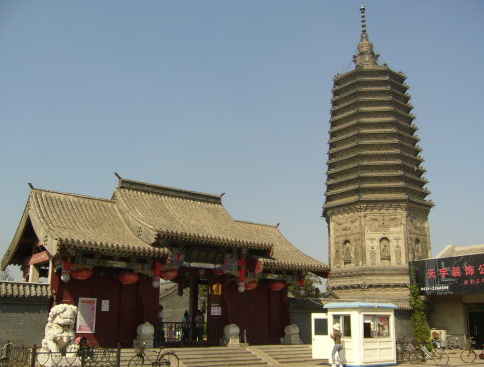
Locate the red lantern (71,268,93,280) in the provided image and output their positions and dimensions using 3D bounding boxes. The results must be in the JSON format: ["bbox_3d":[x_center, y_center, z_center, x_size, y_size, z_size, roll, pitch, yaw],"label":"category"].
[{"bbox_3d":[-6.257,3.530,19.425,0.820,0.600,0.820,12,-20,-35],"label":"red lantern"}]

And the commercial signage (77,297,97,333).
[{"bbox_3d":[-6.083,5.209,19.497,0.720,1.330,0.040,12,-19,-35],"label":"commercial signage"}]

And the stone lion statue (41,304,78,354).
[{"bbox_3d":[-5.974,4.776,16.211,0.820,1.585,1.100,14,-21,-39],"label":"stone lion statue"}]

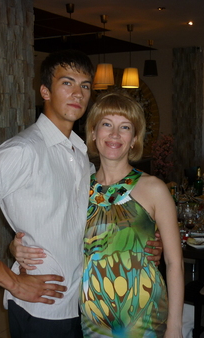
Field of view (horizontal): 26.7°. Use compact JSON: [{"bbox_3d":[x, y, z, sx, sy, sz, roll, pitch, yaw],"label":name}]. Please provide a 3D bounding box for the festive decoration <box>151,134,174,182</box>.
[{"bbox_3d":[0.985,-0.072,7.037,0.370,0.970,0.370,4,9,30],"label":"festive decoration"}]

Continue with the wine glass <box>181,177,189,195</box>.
[{"bbox_3d":[0.873,0.174,4.480,0.075,0.188,0.075,4,9,30],"label":"wine glass"}]

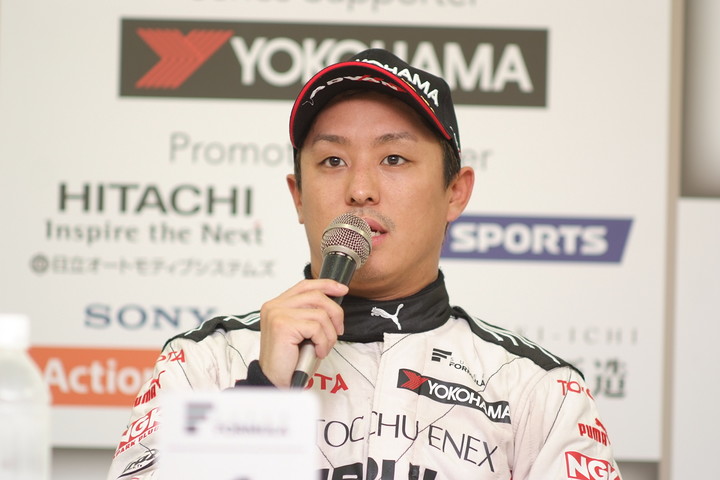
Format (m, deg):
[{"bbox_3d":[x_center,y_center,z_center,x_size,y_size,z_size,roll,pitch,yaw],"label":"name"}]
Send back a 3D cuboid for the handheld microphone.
[{"bbox_3d":[-0.034,0.067,3.168,0.052,0.222,0.052,19,-38,0],"label":"handheld microphone"}]

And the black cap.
[{"bbox_3d":[0.015,-0.158,3.344,0.176,0.132,0.262,0,-22,11],"label":"black cap"}]

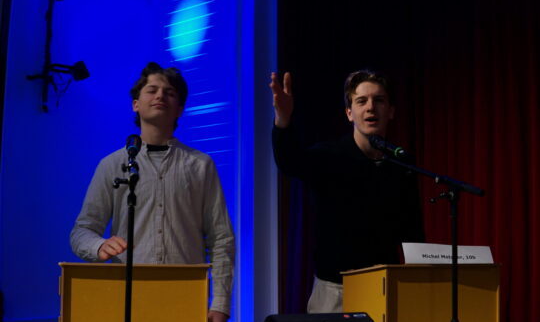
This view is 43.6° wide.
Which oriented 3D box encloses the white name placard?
[{"bbox_3d":[0.554,0.297,2.100,0.297,0.080,0.060,2,-7,-14],"label":"white name placard"}]

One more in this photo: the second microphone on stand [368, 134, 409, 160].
[{"bbox_3d":[0.395,-0.047,2.237,0.050,0.050,0.250,3,15,-21],"label":"second microphone on stand"}]

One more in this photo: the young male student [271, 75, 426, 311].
[{"bbox_3d":[0.285,0.552,2.410,0.570,1.800,0.440,2,-7,-11],"label":"young male student"}]

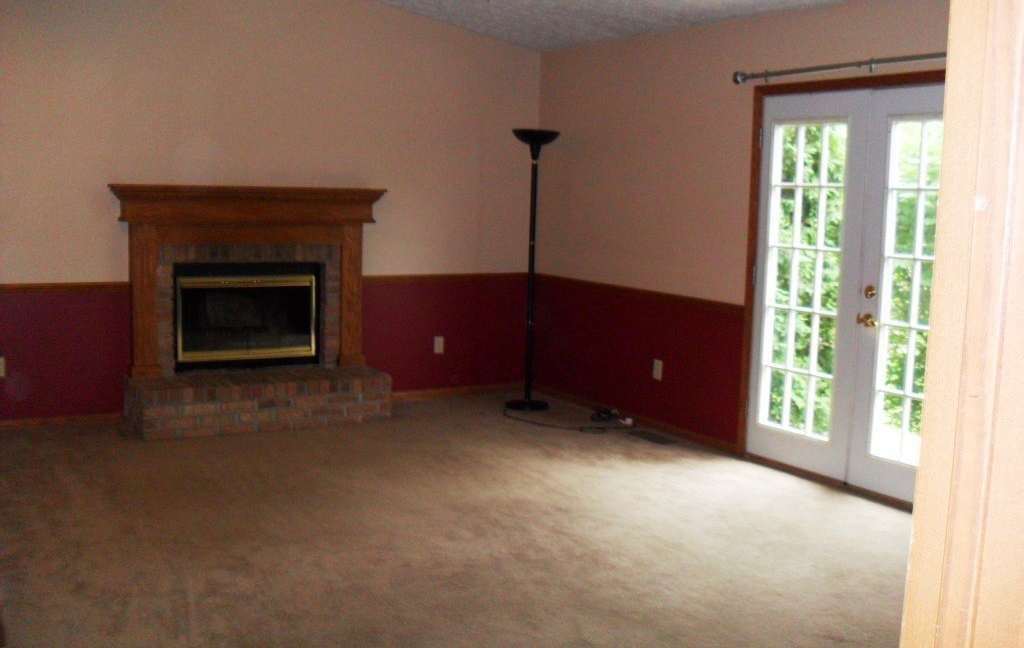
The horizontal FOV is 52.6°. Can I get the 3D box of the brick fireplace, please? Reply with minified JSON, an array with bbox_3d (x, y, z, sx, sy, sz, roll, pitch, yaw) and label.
[{"bbox_3d":[-1.550,-0.114,6.365,1.653,1.438,0.429,-3,8,-32],"label":"brick fireplace"}]

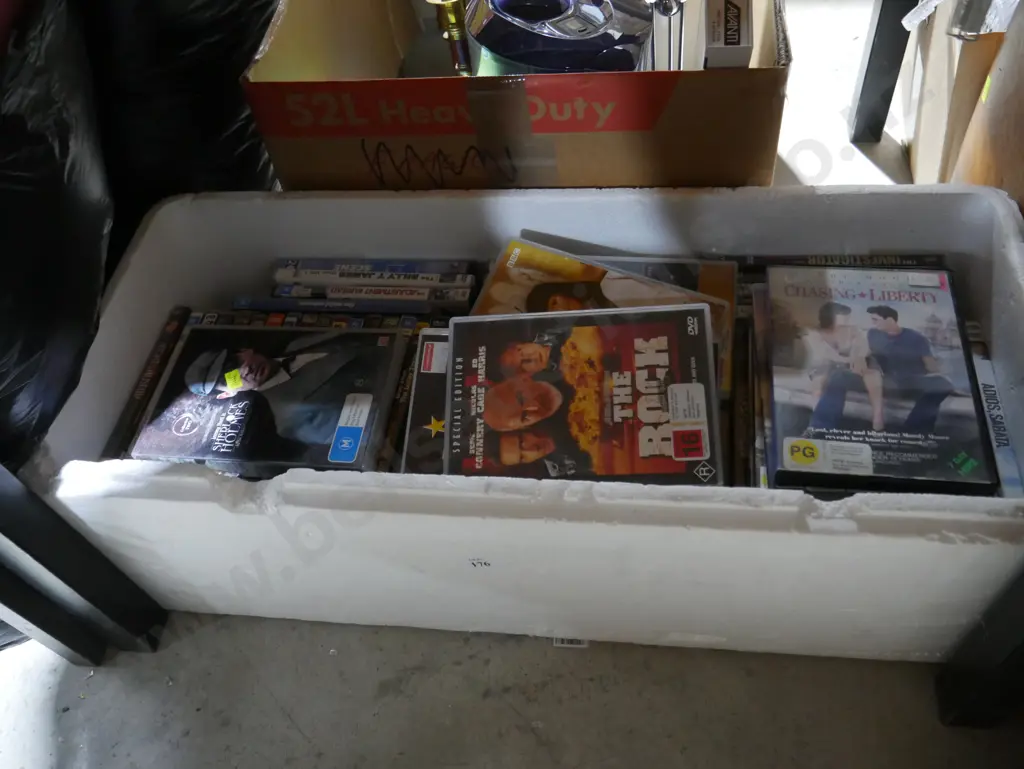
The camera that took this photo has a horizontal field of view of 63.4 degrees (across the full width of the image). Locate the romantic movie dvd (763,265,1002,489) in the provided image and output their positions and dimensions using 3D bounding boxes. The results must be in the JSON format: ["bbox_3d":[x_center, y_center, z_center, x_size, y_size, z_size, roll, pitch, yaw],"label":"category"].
[{"bbox_3d":[0.257,-0.011,0.601,0.135,0.015,0.190,2,53,12],"label":"romantic movie dvd"}]

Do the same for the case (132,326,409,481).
[{"bbox_3d":[-0.193,0.010,0.679,0.190,0.015,0.136,2,53,6],"label":"case"}]

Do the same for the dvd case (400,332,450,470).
[{"bbox_3d":[0.018,0.013,0.628,0.190,0.015,0.136,-1,56,6],"label":"dvd case"}]

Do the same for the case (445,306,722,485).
[{"bbox_3d":[0.048,0.013,0.586,0.190,0.015,0.136,-2,70,8],"label":"case"}]

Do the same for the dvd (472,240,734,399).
[{"bbox_3d":[0.069,-0.043,0.639,0.190,0.015,0.136,17,46,6],"label":"dvd"}]

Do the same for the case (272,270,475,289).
[{"bbox_3d":[-0.119,-0.053,0.798,0.190,0.135,0.015,3,53,11],"label":"case"}]

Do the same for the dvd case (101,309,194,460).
[{"bbox_3d":[-0.300,0.045,0.749,0.015,0.135,0.190,-2,52,11],"label":"dvd case"}]

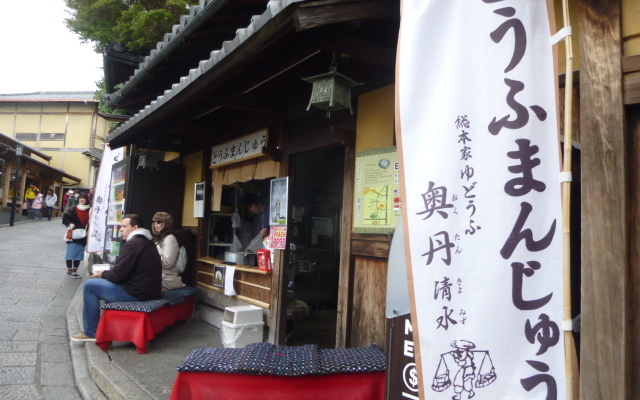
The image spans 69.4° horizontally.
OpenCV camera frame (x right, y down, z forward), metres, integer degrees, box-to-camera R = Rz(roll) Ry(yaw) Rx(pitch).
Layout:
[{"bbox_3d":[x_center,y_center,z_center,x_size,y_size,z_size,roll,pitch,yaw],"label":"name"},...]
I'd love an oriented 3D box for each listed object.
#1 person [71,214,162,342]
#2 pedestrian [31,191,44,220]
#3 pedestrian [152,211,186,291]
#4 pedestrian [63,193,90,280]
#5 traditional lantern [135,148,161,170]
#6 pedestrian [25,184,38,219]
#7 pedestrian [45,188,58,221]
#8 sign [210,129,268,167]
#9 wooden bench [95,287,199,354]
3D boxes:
[{"bbox_3d":[-1.997,0.750,4.559,0.830,1.230,0.540,2,-4,7],"label":"person"},{"bbox_3d":[-13.576,0.307,22.262,0.500,1.400,0.450,0,-4,22],"label":"pedestrian"},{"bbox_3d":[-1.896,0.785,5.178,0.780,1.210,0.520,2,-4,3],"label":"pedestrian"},{"bbox_3d":[-4.483,0.648,8.619,0.520,1.600,0.400,6,-5,-43],"label":"pedestrian"},{"bbox_3d":[-2.130,-0.504,5.750,0.250,0.280,0.250,-2,-5,43],"label":"traditional lantern"},{"bbox_3d":[-14.085,0.089,22.713,0.580,1.700,0.420,5,-5,-33],"label":"pedestrian"},{"bbox_3d":[-13.081,0.238,22.621,0.520,1.560,0.400,3,-4,-11],"label":"pedestrian"},{"bbox_3d":[-0.928,-0.547,5.119,0.050,0.280,1.450,5,-5,-35],"label":"sign"},{"bbox_3d":[-1.711,1.219,4.816,0.510,0.350,1.260,2,-4,7],"label":"wooden bench"}]

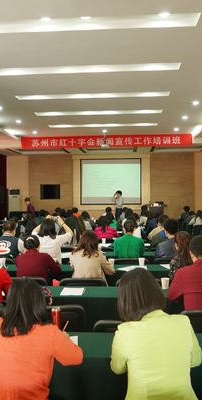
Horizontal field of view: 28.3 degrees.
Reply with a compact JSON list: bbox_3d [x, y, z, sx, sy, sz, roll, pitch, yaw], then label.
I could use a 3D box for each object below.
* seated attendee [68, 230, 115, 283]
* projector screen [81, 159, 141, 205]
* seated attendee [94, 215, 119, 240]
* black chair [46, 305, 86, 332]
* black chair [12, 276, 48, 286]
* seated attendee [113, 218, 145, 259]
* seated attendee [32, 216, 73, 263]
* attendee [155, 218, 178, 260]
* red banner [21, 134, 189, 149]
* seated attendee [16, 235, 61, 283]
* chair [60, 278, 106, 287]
[{"bbox_3d":[-0.102,0.937,4.300,0.500,1.200,0.760,-1,1,8],"label":"seated attendee"},{"bbox_3d":[0.429,-0.755,16.500,2.500,1.900,0.060,-1,0,4],"label":"projector screen"},{"bbox_3d":[0.084,0.907,7.500,0.480,1.200,0.760,-1,1,4],"label":"seated attendee"},{"bbox_3d":[-0.331,1.190,3.159,0.470,0.850,0.560,-1,0,4],"label":"black chair"},{"bbox_3d":[-0.749,1.185,4.220,0.460,0.840,0.550,0,0,4],"label":"black chair"},{"bbox_3d":[0.395,0.934,5.580,0.460,1.310,0.750,0,0,4],"label":"seated attendee"},{"bbox_3d":[-0.684,0.908,5.580,0.560,1.380,0.750,0,0,5],"label":"seated attendee"},{"bbox_3d":[0.972,0.931,5.720,0.500,1.320,0.780,-1,0,4],"label":"attendee"},{"bbox_3d":[0.193,-2.041,14.000,6.000,0.430,0.020,-1,0,4],"label":"red banner"},{"bbox_3d":[-0.677,0.963,4.330,0.500,1.160,0.760,0,1,9],"label":"seated attendee"},{"bbox_3d":[-0.186,1.136,4.020,0.450,0.810,0.520,-1,1,4],"label":"chair"}]

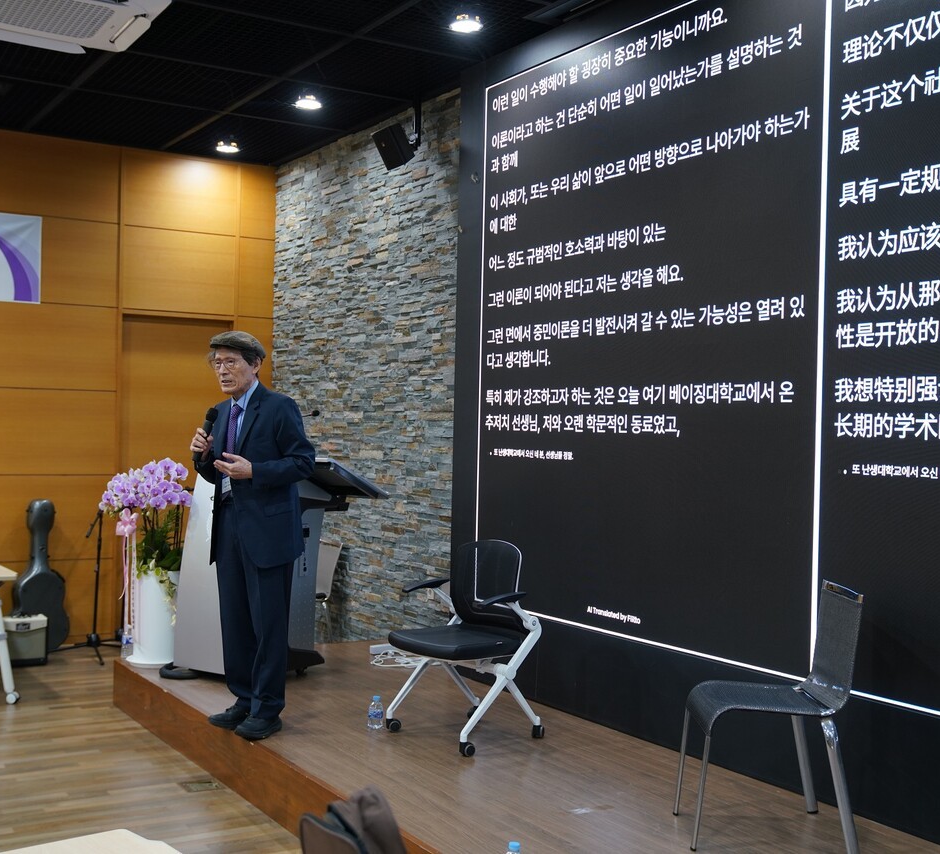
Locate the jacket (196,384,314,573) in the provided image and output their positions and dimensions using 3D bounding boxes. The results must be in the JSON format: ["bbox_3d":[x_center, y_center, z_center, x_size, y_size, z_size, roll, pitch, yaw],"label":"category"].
[{"bbox_3d":[-0.945,0.212,5.460,0.510,0.810,0.360,1,0,41],"label":"jacket"}]

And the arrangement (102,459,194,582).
[{"bbox_3d":[-1.800,0.520,6.930,0.490,0.670,0.430,1,0,34],"label":"arrangement"}]

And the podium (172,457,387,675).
[{"bbox_3d":[-1.034,0.747,6.771,0.660,1.150,0.920,1,0,35],"label":"podium"}]

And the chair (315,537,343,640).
[{"bbox_3d":[-1.129,1.163,8.274,0.520,0.800,0.400,1,0,-32],"label":"chair"}]

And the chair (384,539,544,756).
[{"bbox_3d":[-0.013,0.921,5.397,0.560,0.850,0.570,1,0,-40],"label":"chair"}]

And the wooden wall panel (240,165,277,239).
[{"bbox_3d":[-1.595,-1.690,9.392,0.290,0.550,0.030,1,0,-32],"label":"wooden wall panel"}]

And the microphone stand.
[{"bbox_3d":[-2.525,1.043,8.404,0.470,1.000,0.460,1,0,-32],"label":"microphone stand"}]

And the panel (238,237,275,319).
[{"bbox_3d":[-1.607,-1.122,9.392,0.290,0.595,0.030,1,0,-32],"label":"panel"}]

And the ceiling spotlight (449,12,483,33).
[{"bbox_3d":[-0.017,-1.912,5.883,0.150,0.070,0.150,1,0,-1],"label":"ceiling spotlight"}]

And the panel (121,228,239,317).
[{"bbox_3d":[-2.112,-1.133,9.081,0.840,0.595,0.030,1,0,-32],"label":"panel"}]

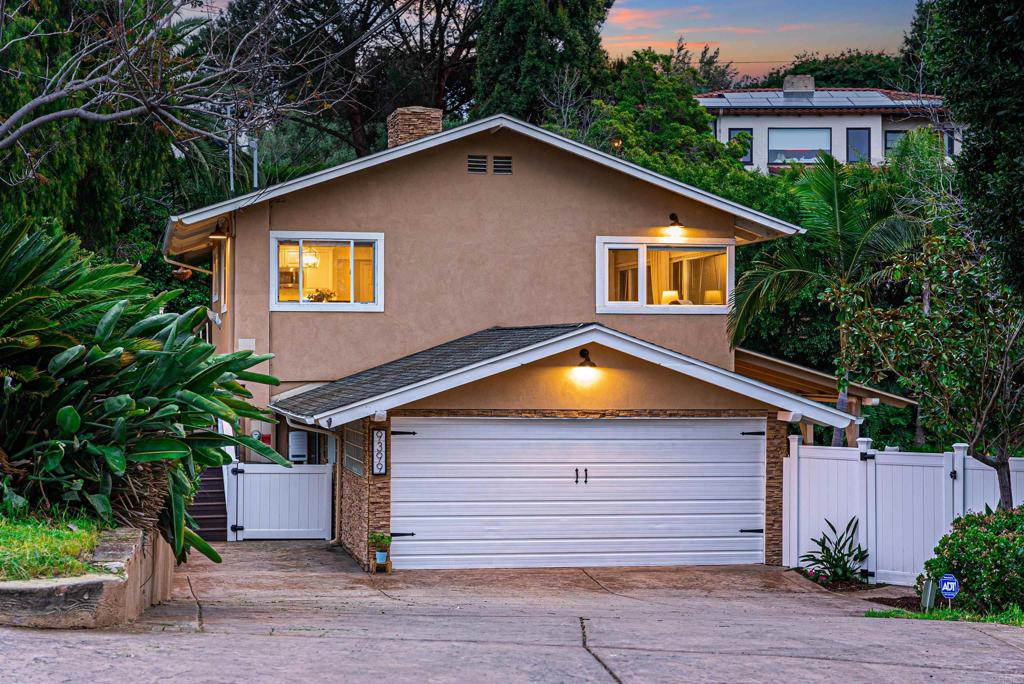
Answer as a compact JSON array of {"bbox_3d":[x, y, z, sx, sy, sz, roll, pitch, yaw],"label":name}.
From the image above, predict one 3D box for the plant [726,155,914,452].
[{"bbox_3d":[5.041,0.034,26.800,3.000,6.221,2.900,1,-1,-12],"label":"plant"}]

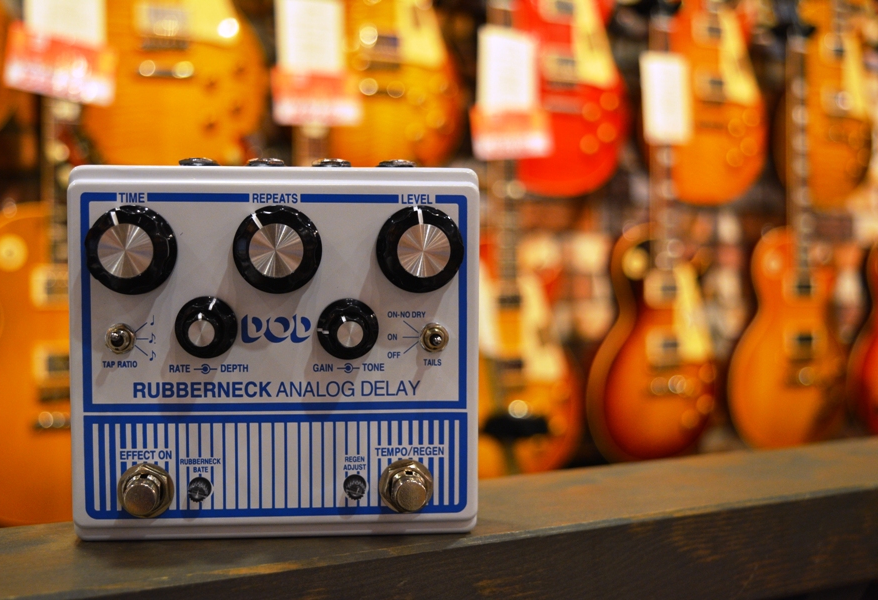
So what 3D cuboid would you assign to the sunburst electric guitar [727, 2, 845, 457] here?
[{"bbox_3d":[0.721,-0.190,2.595,0.330,0.985,0.080,0,-1,-35],"label":"sunburst electric guitar"}]

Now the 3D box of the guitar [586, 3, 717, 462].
[{"bbox_3d":[0.397,-0.200,2.390,0.335,1.000,0.080,-1,-1,-39],"label":"guitar"}]

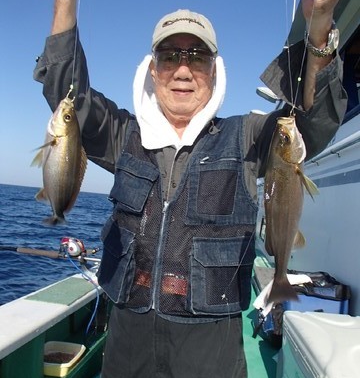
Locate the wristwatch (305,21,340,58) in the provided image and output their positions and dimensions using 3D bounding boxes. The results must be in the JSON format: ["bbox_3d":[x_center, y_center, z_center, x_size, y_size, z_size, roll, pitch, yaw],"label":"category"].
[{"bbox_3d":[0.288,-0.304,0.790,0.065,0.045,0.060,7,34,18],"label":"wristwatch"}]

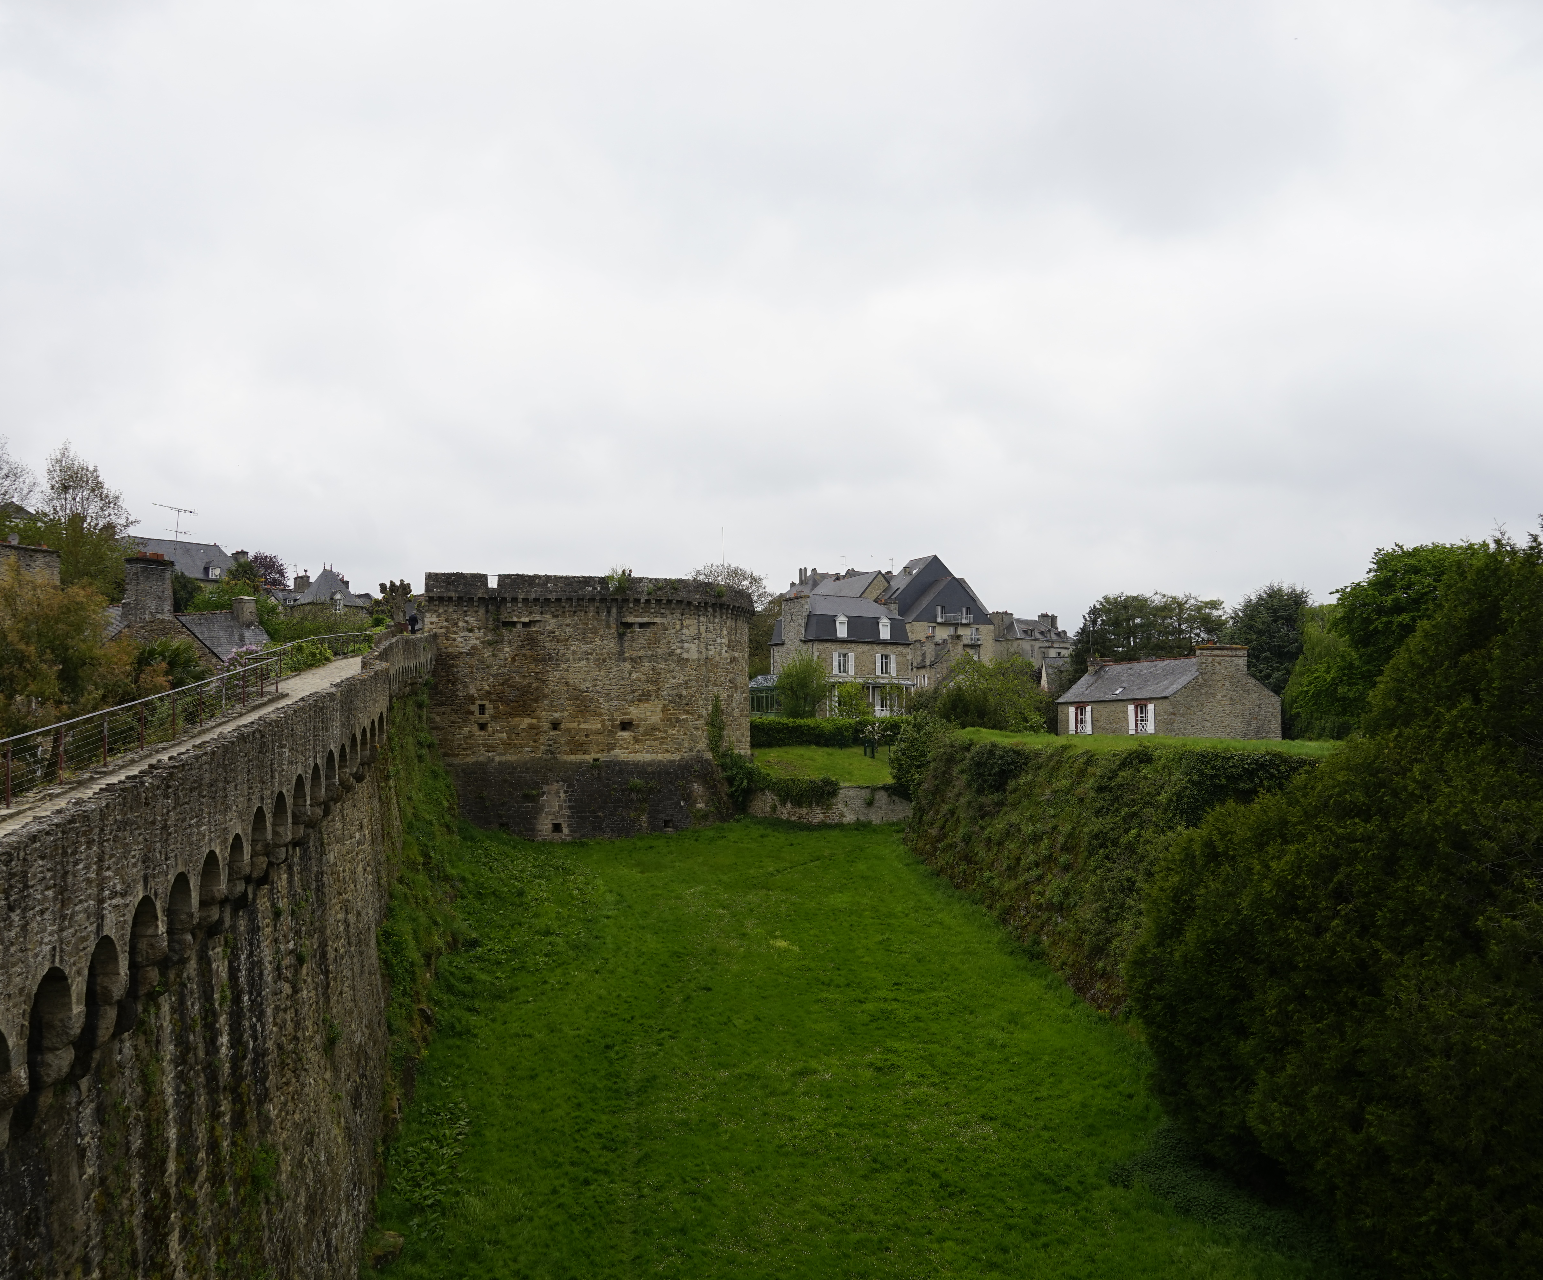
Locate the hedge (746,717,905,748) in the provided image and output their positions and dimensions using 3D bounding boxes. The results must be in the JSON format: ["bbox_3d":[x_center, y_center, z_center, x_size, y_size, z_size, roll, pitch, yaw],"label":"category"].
[{"bbox_3d":[3.530,6.470,89.780,11.300,2.200,1.900,0,-3,0],"label":"hedge"}]

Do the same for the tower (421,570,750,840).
[{"bbox_3d":[-10.500,4.090,76.190,18.800,14.220,15.800,1,-3,-12],"label":"tower"}]

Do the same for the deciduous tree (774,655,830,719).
[{"bbox_3d":[2.310,3.710,95.940,4.200,5.180,4.200,0,-3,1],"label":"deciduous tree"}]

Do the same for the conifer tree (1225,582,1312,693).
[{"bbox_3d":[41.970,1.580,108.080,7.200,13.040,7.200,-1,-3,21],"label":"conifer tree"}]

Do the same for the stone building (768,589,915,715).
[{"bbox_3d":[5.750,1.500,106.570,9.400,10.410,7.400,2,-4,-28],"label":"stone building"}]

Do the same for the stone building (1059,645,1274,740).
[{"bbox_3d":[24.450,3.300,79.900,7.500,5.750,12.300,1,-3,-16],"label":"stone building"}]

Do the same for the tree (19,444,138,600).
[{"bbox_3d":[-35.710,-4.870,66.370,5.700,10.680,5.700,2,-4,-28],"label":"tree"}]

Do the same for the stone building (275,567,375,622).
[{"bbox_3d":[-40.110,-2.890,115.330,7.500,7.420,8.500,2,-4,-30],"label":"stone building"}]

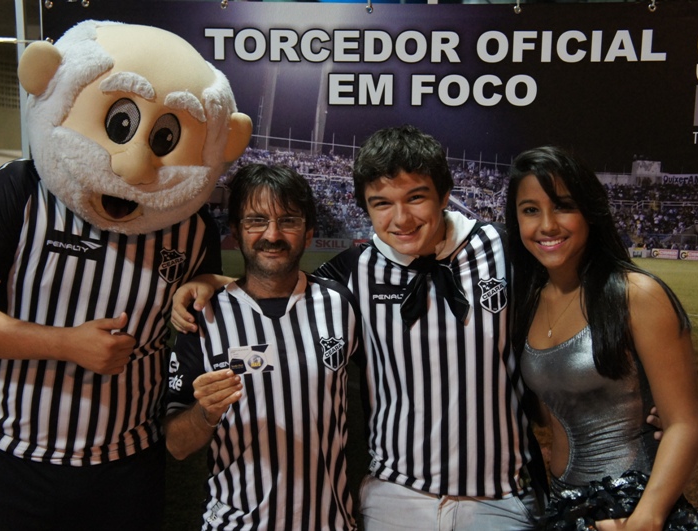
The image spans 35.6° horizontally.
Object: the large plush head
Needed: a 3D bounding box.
[{"bbox_3d":[-0.432,-0.266,2.130,0.465,0.415,0.420,17,14,-22],"label":"large plush head"}]

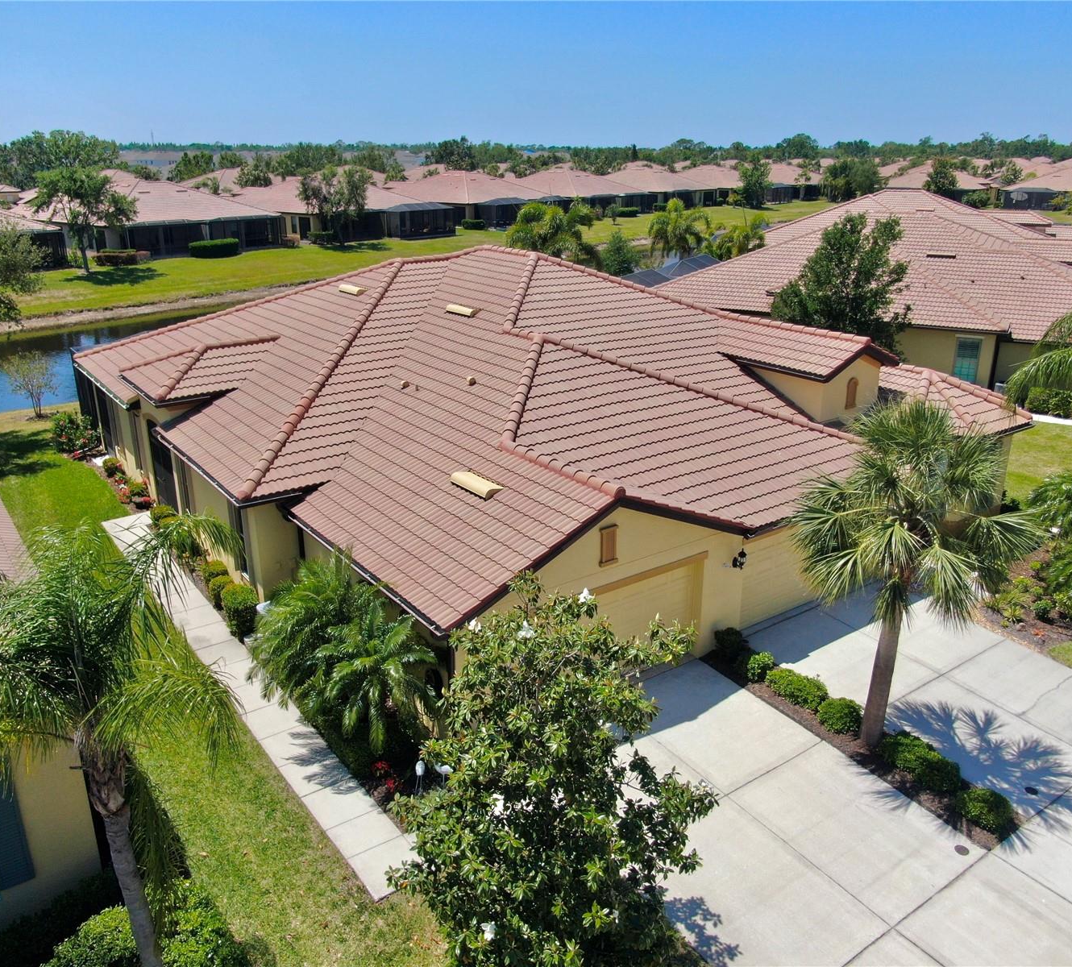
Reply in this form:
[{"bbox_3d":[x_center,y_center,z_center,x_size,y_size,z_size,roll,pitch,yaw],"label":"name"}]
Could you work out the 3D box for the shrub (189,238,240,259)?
[{"bbox_3d":[-30.230,-22.130,84.180,4.460,1.659,1.700,-13,24,-31],"label":"shrub"}]

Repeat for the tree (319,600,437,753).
[{"bbox_3d":[-2.697,3.391,14.840,2.350,2.600,2.350,0,21,0],"label":"tree"}]

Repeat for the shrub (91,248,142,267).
[{"bbox_3d":[-39.270,-21.588,83.678,4.600,1.200,2.200,-4,21,-11],"label":"shrub"}]

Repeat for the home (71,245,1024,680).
[{"bbox_3d":[-1.441,-3.964,28.199,20.260,6.860,25.440,-14,25,-33],"label":"home"}]

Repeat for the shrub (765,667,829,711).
[{"bbox_3d":[4.830,3.800,16.590,0.750,0.515,1.302,-14,25,-33],"label":"shrub"}]

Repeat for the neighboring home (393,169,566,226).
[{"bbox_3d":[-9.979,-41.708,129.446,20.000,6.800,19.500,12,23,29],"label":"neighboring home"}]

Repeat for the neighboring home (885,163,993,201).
[{"bbox_3d":[77.461,-57.877,172.081,20.000,6.700,23.000,7,22,17],"label":"neighboring home"}]

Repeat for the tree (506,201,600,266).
[{"bbox_3d":[1.096,-15.055,58.955,5.800,6.300,5.000,-14,25,-33],"label":"tree"}]

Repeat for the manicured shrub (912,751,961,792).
[{"bbox_3d":[6.510,4.660,14.480,0.726,0.578,0.759,0,20,0],"label":"manicured shrub"}]

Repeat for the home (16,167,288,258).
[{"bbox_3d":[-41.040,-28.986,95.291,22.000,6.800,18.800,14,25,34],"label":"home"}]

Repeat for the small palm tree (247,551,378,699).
[{"bbox_3d":[-3.932,2.581,16.176,2.600,3.200,2.700,-14,25,-33],"label":"small palm tree"}]

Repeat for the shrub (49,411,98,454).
[{"bbox_3d":[-15.380,-1.700,29.880,1.448,1.330,1.575,-14,25,-33],"label":"shrub"}]

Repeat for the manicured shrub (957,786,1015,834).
[{"bbox_3d":[6.890,5.000,13.700,0.700,0.551,0.780,-14,25,-33],"label":"manicured shrub"}]

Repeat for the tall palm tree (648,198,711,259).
[{"bbox_3d":[10.835,-18.390,67.957,4.600,6.300,4.600,0,21,0],"label":"tall palm tree"}]

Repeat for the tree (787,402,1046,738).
[{"bbox_3d":[5.870,1.734,14.472,3.750,5.950,3.750,-14,25,-33],"label":"tree"}]

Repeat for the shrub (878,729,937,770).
[{"bbox_3d":[6.138,4.437,14.840,0.720,0.620,0.950,-14,25,-33],"label":"shrub"}]

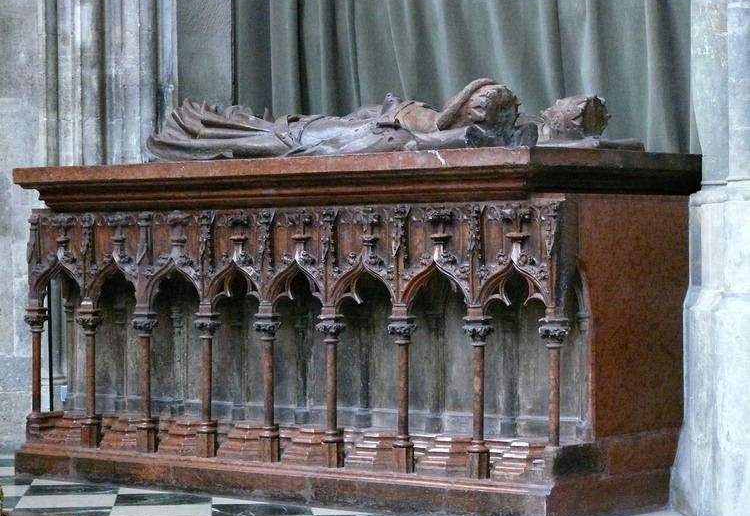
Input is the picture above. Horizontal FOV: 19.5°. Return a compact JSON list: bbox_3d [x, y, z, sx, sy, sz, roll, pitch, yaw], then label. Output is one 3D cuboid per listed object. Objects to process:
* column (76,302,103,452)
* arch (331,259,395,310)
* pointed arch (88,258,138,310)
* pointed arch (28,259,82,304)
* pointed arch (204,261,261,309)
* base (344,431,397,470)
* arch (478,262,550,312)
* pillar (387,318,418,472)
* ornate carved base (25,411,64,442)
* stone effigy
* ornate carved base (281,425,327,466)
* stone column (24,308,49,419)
[{"bbox_3d":[-1.283,0.543,9.904,0.102,0.630,0.102,0,0,41],"label":"column"},{"bbox_3d":[-0.035,0.107,8.819,0.332,0.200,0.084,0,0,41],"label":"arch"},{"bbox_3d":[-1.269,0.124,10.686,0.352,0.247,0.092,0,1,40],"label":"pointed arch"},{"bbox_3d":[-1.581,0.112,10.948,0.352,0.235,0.092,0,1,40],"label":"pointed arch"},{"bbox_3d":[-0.616,0.114,9.480,0.289,0.196,0.074,0,1,40],"label":"pointed arch"},{"bbox_3d":[0.009,0.794,9.026,0.229,0.152,0.141,0,1,40],"label":"base"},{"bbox_3d":[0.535,0.106,8.328,0.332,0.200,0.084,0,0,41],"label":"arch"},{"bbox_3d":[0.116,0.541,8.699,0.102,0.630,0.102,0,0,41],"label":"pillar"},{"bbox_3d":[-1.560,0.782,10.305,0.155,0.137,0.141,0,1,40],"label":"ornate carved base"},{"bbox_3d":[0.007,-0.569,9.627,2.239,0.289,0.925,0,1,40],"label":"stone effigy"},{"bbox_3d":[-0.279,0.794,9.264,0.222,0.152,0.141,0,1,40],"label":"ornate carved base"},{"bbox_3d":[-1.568,0.483,10.148,0.102,0.508,0.102,0,0,0],"label":"stone column"}]

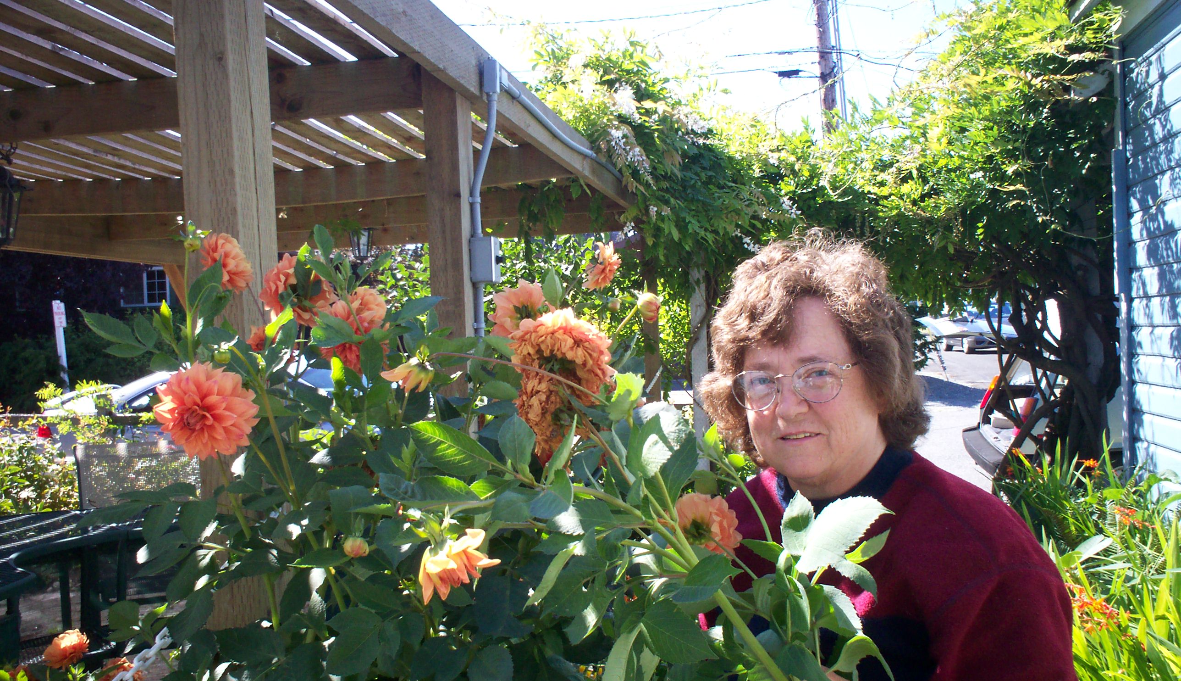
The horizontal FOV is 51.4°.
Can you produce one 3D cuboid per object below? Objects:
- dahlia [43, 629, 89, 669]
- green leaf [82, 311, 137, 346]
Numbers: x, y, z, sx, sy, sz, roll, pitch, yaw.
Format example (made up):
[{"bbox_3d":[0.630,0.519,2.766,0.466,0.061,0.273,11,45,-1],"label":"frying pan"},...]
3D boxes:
[{"bbox_3d":[-0.833,0.489,1.950,0.070,0.055,0.068,-37,41,-23],"label":"dahlia"},{"bbox_3d":[-0.537,-0.014,1.370,0.080,0.032,0.013,28,-35,13],"label":"green leaf"}]

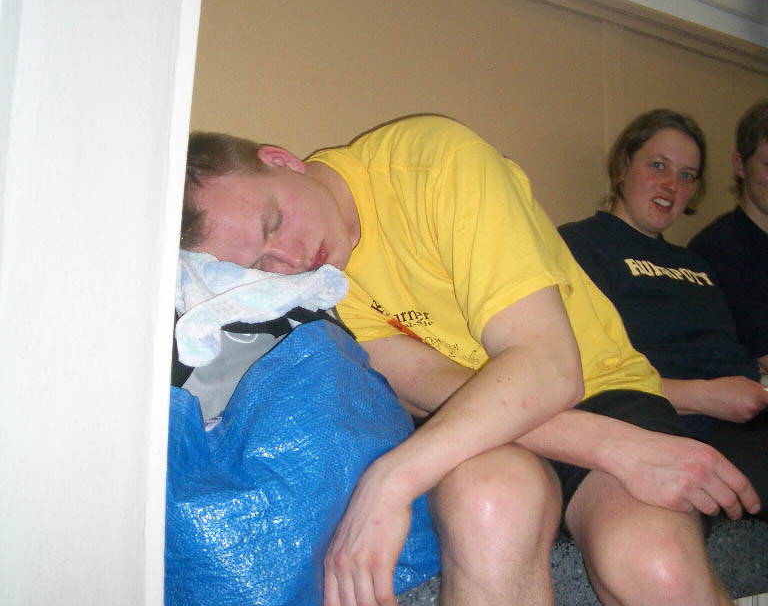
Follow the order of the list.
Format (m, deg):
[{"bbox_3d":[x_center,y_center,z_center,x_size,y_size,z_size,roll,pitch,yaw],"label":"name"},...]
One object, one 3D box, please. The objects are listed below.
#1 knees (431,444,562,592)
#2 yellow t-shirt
[{"bbox_3d":[0.114,0.218,1.050,0.130,0.155,0.140,1,-4,2],"label":"knees"},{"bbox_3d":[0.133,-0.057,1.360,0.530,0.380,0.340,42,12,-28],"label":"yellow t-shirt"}]

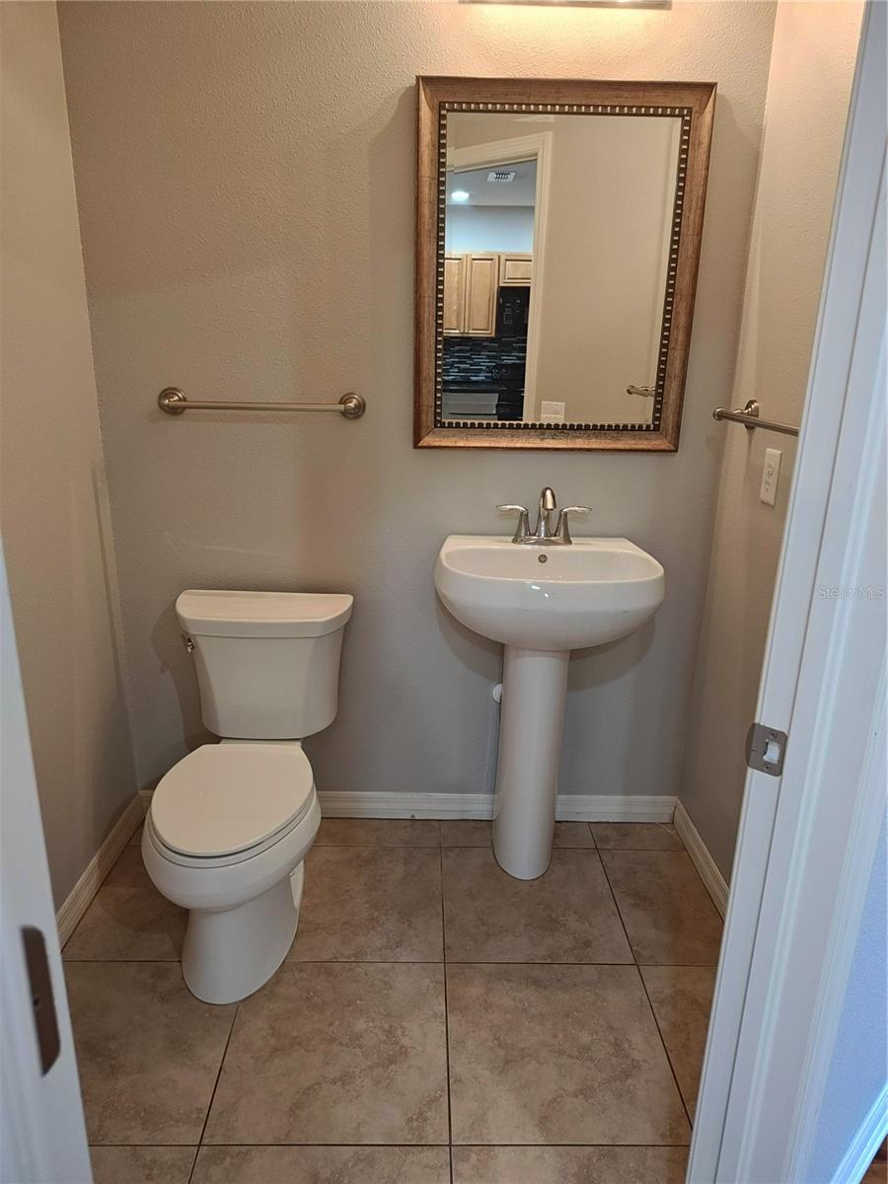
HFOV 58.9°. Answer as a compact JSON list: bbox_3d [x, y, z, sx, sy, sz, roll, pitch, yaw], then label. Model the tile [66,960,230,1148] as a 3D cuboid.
[{"bbox_3d":[-0.649,0.908,1.583,0.434,0.010,0.434,1,17,-1],"label":"tile"}]

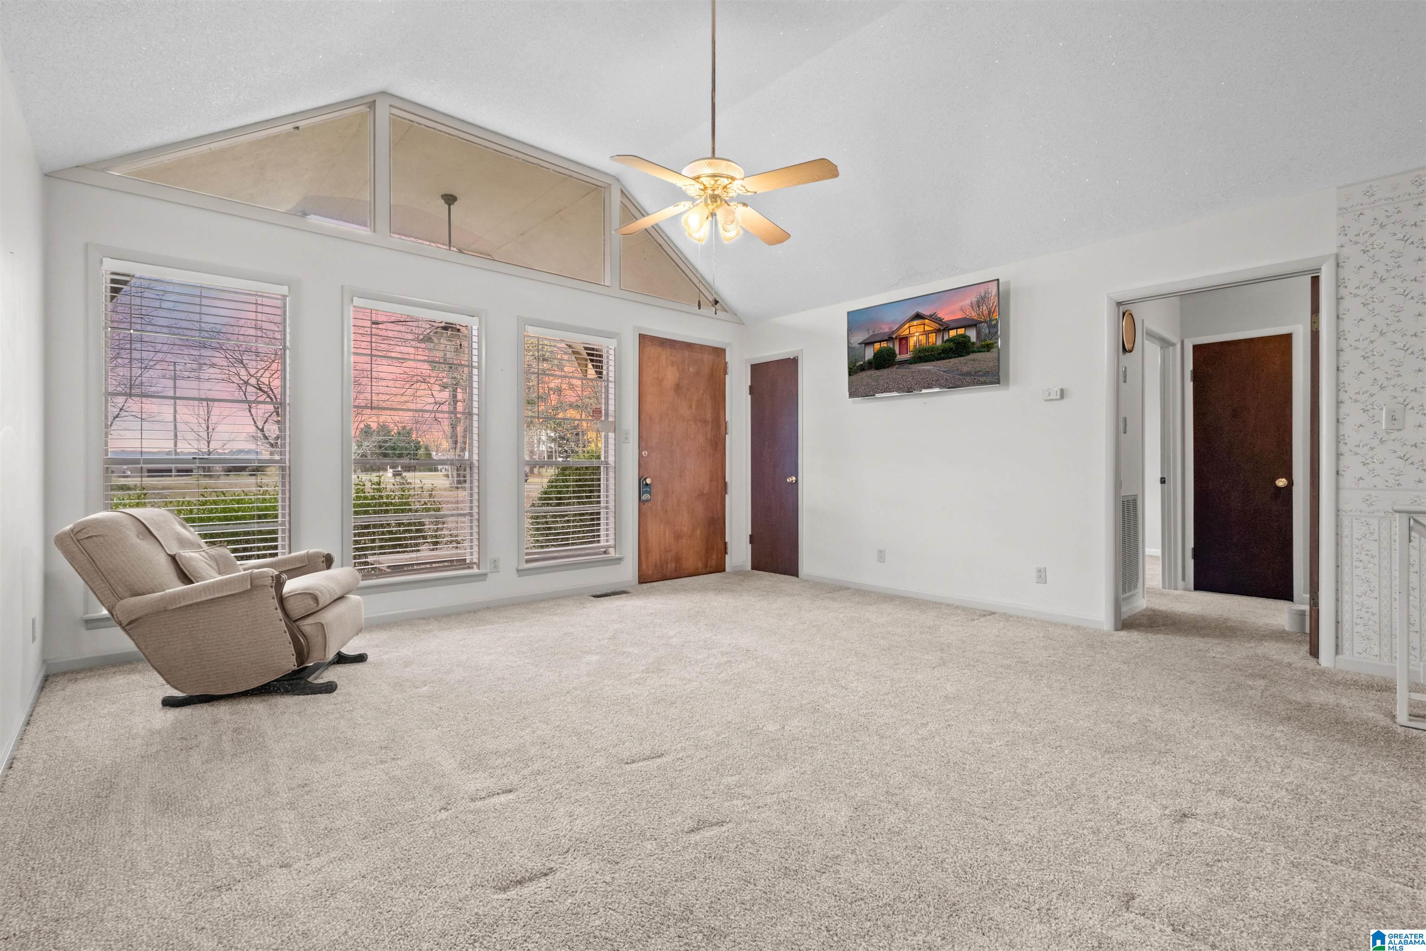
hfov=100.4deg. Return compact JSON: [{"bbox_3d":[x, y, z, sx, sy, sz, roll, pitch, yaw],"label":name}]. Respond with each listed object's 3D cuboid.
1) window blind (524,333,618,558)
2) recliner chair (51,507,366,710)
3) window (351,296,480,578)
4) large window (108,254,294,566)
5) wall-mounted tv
[{"bbox_3d":[-1.100,-0.225,4.691,0.780,1.772,0.063,0,0,-42],"label":"window blind"},{"bbox_3d":[-2.141,0.542,2.677,0.924,0.809,0.745,0,0,-16],"label":"recliner chair"},{"bbox_3d":[-1.942,-0.220,3.944,0.759,1.761,0.063,0,0,-42],"label":"window"},{"bbox_3d":[-2.758,-0.211,3.220,0.751,1.743,0.063,0,0,-42],"label":"large window"},{"bbox_3d":[1.543,-0.969,4.453,0.063,0.714,1.217,0,0,-42],"label":"wall-mounted tv"}]

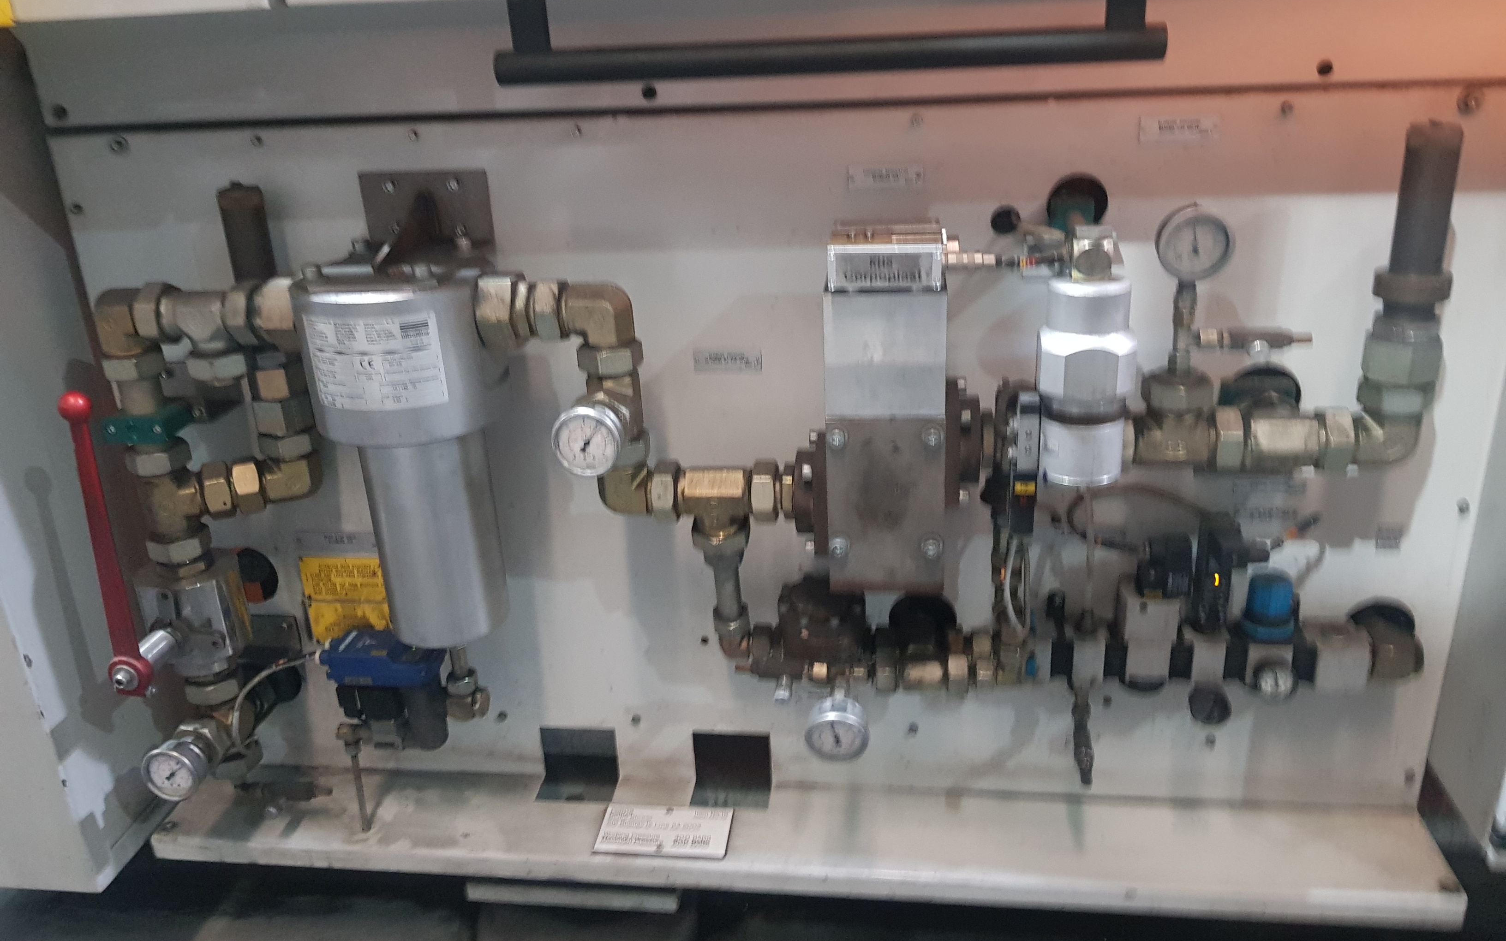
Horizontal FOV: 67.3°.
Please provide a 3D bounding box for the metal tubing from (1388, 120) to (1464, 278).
[{"bbox_3d":[0.549,-0.220,0.924,0.038,0.115,0.038,0,22,8],"label":"metal tubing"}]

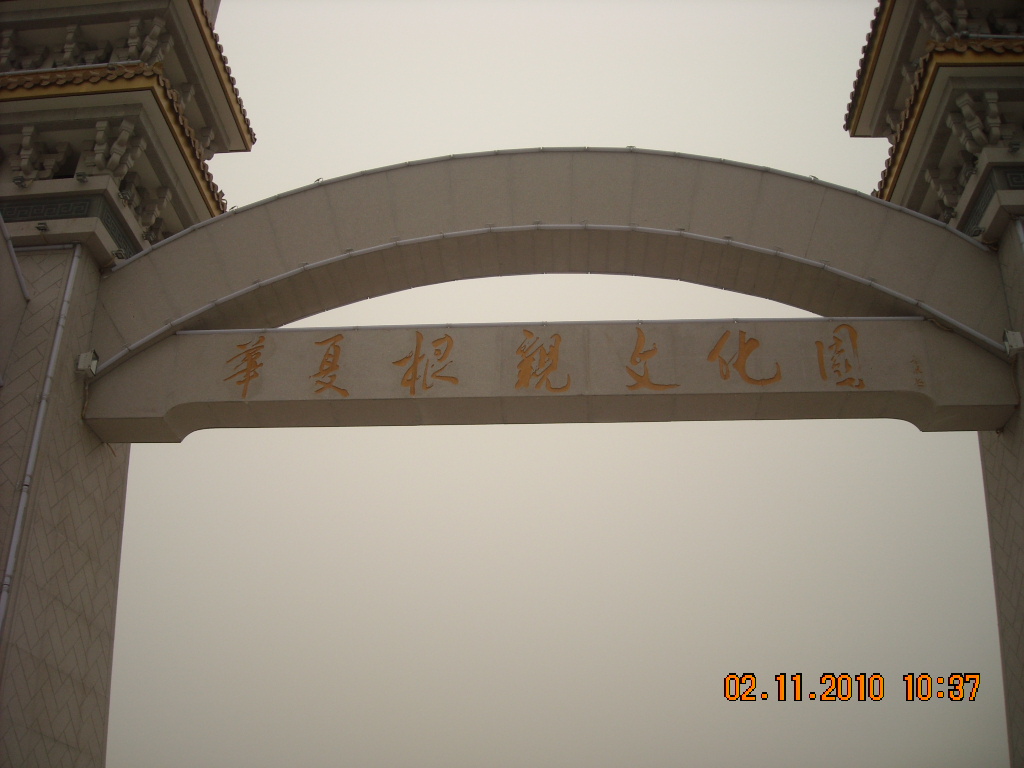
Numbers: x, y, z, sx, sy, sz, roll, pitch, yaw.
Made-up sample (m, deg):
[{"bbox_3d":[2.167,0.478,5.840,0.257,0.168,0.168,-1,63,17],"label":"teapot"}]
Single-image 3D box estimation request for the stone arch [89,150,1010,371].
[{"bbox_3d":[0.644,-2.490,23.712,19.836,5.871,1.862,-1,-27,3],"label":"stone arch"}]

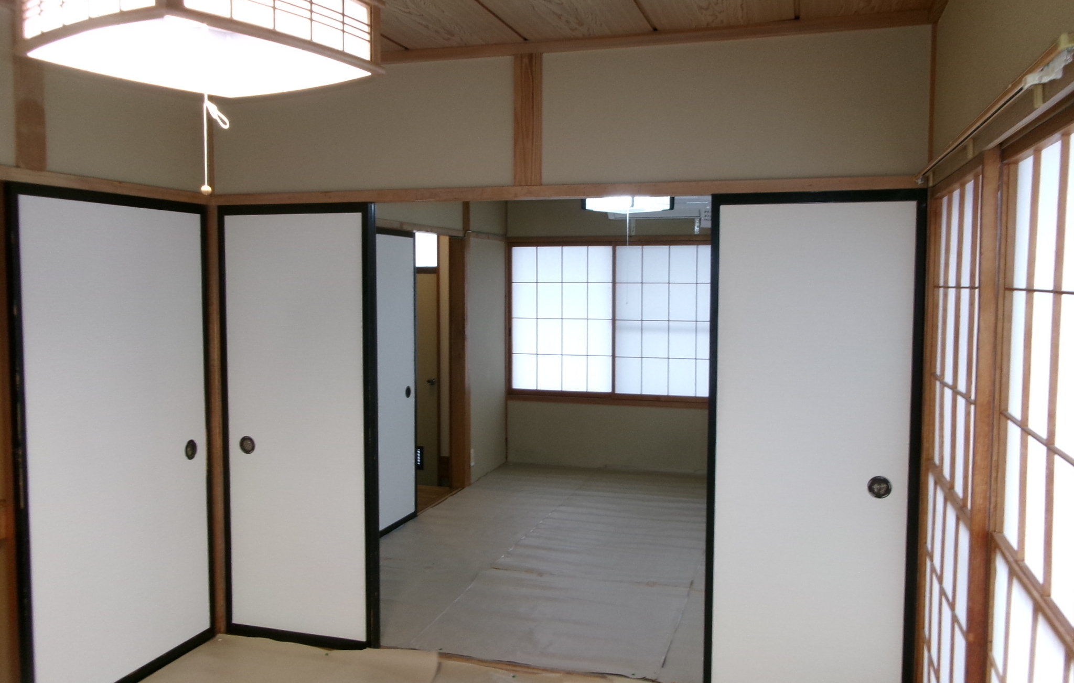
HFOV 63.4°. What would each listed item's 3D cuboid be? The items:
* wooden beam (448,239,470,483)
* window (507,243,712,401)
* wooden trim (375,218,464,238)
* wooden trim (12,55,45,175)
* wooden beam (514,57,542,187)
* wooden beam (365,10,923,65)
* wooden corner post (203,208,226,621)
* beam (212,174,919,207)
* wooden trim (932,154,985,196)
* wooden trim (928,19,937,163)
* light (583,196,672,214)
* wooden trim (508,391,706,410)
[{"bbox_3d":[-0.547,0.136,6.183,0.123,1.788,0.107,1,4,17],"label":"wooden beam"},{"bbox_3d":[0.561,-0.164,6.704,1.650,1.193,0.051,1,4,17],"label":"window"},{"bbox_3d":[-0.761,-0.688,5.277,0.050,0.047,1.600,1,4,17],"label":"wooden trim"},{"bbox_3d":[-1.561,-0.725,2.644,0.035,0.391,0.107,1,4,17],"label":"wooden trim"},{"bbox_3d":[-0.024,-0.787,3.112,0.105,0.462,0.060,1,4,17],"label":"wooden beam"},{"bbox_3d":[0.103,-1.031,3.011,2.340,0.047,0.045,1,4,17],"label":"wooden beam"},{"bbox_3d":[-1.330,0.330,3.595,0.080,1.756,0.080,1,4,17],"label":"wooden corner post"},{"bbox_3d":[-0.037,-0.534,3.137,2.625,0.050,0.095,1,4,17],"label":"beam"},{"bbox_3d":[1.142,-0.436,2.325,0.045,0.037,0.800,1,4,17],"label":"wooden trim"},{"bbox_3d":[1.234,-0.755,2.704,0.025,0.450,0.025,1,4,17],"label":"wooden trim"},{"bbox_3d":[0.509,-0.800,4.871,0.380,0.140,0.380,-4,6,-45],"label":"light"},{"bbox_3d":[0.558,0.467,6.748,1.650,0.056,0.080,1,4,17],"label":"wooden trim"}]

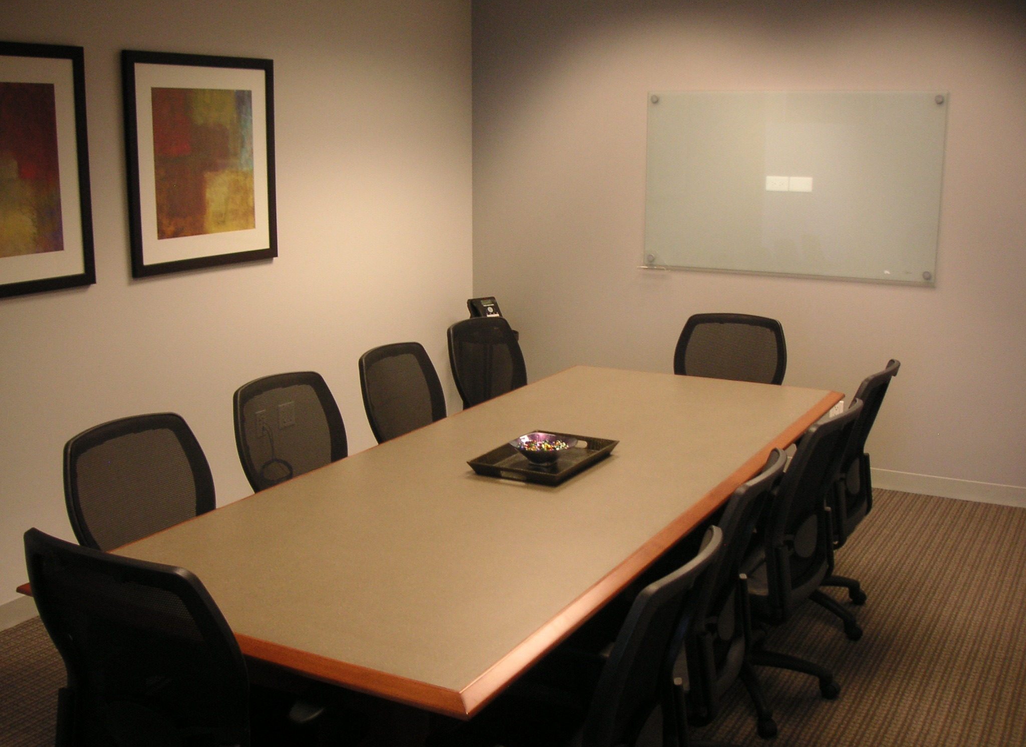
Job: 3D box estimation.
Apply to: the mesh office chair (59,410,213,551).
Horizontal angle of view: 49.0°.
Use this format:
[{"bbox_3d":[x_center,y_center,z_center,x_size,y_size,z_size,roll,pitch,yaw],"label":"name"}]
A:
[{"bbox_3d":[-0.856,0.633,3.098,0.630,0.963,0.620,6,13,26],"label":"mesh office chair"}]

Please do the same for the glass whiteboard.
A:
[{"bbox_3d":[1.389,-0.957,5.745,1.512,0.920,0.025,7,13,27],"label":"glass whiteboard"}]

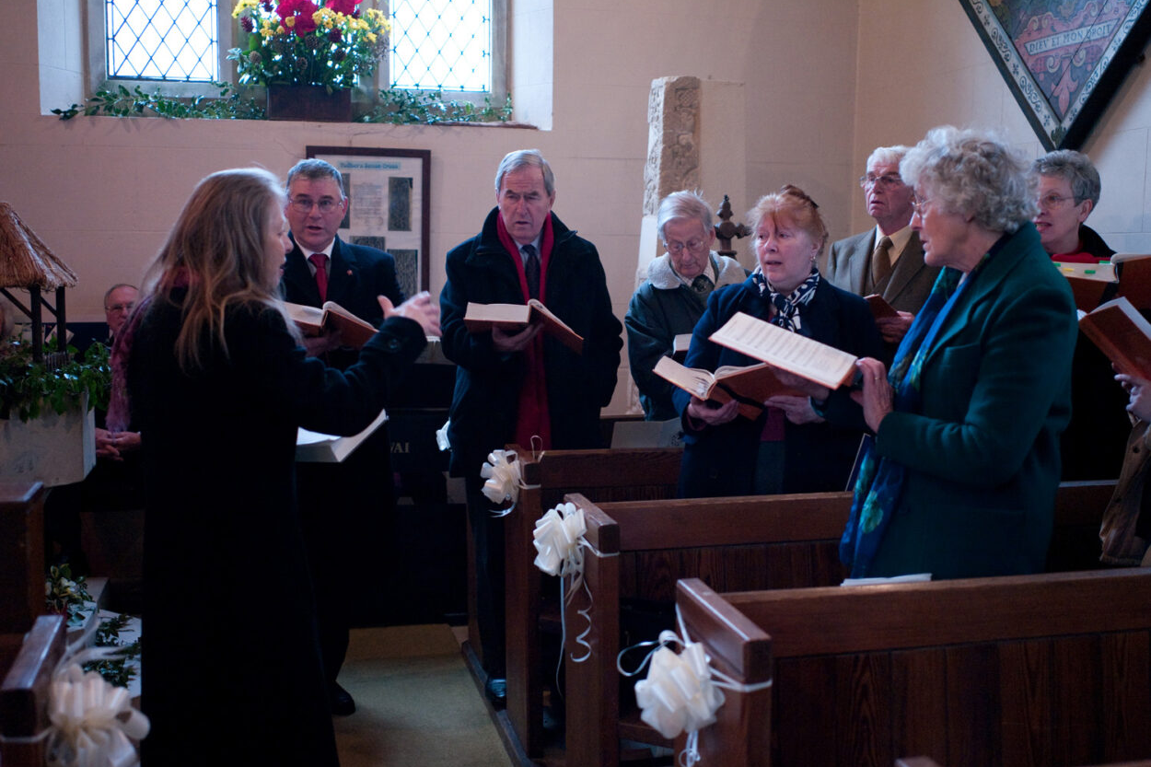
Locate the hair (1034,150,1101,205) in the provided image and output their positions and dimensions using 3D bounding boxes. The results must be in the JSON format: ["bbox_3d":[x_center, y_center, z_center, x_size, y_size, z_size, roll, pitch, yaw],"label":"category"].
[{"bbox_3d":[1.305,-0.540,3.236,0.200,0.160,0.175,-2,6,-25],"label":"hair"}]

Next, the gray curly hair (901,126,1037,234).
[{"bbox_3d":[0.764,-0.395,2.366,0.260,0.220,0.220,1,5,9],"label":"gray curly hair"}]

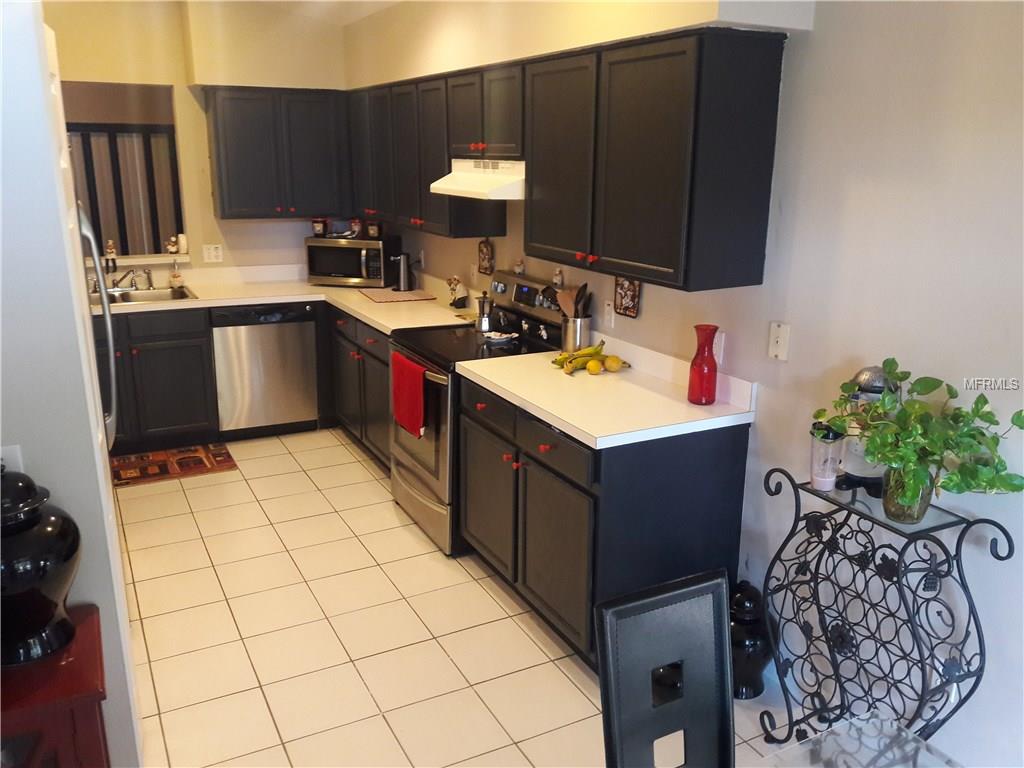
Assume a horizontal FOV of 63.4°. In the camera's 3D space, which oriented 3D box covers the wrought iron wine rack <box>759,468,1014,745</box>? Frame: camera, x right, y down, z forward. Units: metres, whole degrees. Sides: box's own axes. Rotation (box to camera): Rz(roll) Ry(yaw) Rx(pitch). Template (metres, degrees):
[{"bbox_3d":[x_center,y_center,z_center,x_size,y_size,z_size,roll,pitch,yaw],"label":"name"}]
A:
[{"bbox_3d":[0.999,0.718,2.377,0.260,0.868,0.625,-7,17,-27],"label":"wrought iron wine rack"}]

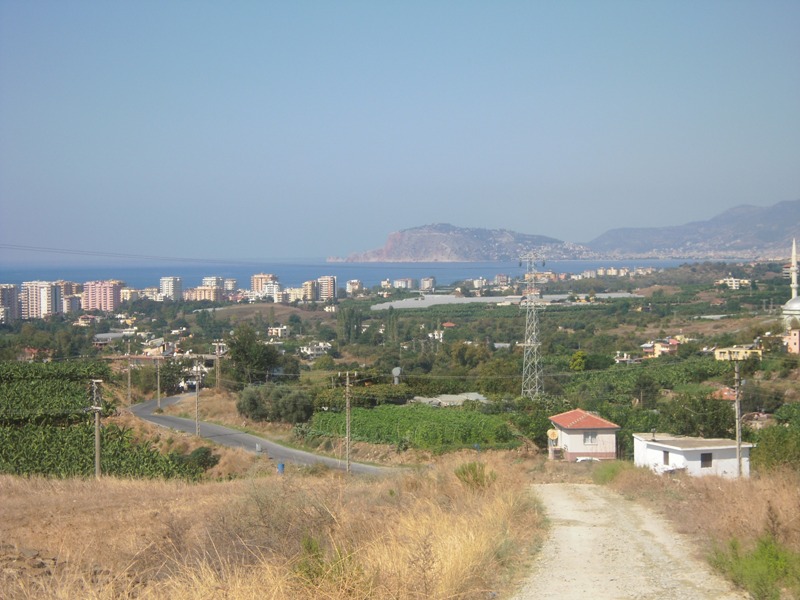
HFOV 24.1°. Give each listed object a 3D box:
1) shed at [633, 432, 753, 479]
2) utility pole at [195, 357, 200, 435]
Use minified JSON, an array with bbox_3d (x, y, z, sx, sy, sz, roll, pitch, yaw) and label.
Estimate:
[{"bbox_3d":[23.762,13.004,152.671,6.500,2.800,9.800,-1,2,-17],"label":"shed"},{"bbox_3d":[-23.329,11.283,216.120,0.500,9.070,0.400,-1,2,0],"label":"utility pole"}]

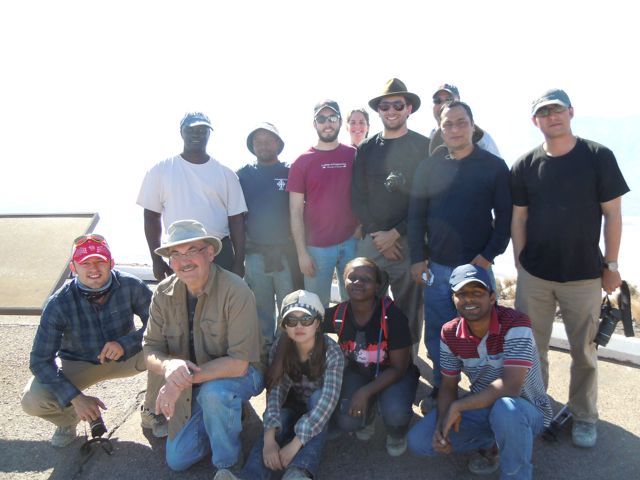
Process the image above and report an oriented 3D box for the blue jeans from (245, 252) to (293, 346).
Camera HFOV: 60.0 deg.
[{"bbox_3d":[-0.334,0.425,3.745,0.380,0.880,0.270,0,10,-2],"label":"blue jeans"}]

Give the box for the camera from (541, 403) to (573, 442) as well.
[{"bbox_3d":[1.262,0.987,2.949,0.130,0.110,0.110,7,12,34],"label":"camera"}]

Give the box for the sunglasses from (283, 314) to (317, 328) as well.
[{"bbox_3d":[-0.089,0.386,2.612,0.145,0.048,0.140,0,1,1],"label":"sunglasses"}]

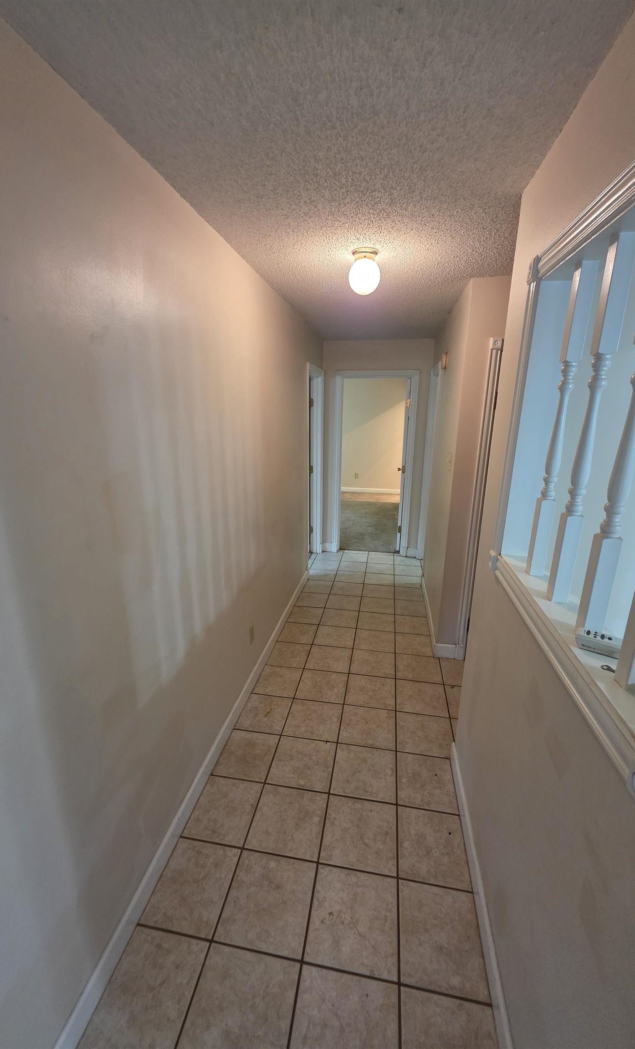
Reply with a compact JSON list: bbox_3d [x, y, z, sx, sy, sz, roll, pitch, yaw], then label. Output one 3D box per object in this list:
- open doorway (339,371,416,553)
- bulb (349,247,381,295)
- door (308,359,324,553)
[{"bbox_3d":[0.661,-0.642,4.635,0.810,2.070,0.140,3,16,10],"label":"open doorway"},{"bbox_3d":[0.232,-1.228,1.922,0.153,0.185,0.153,3,16,10],"label":"bulb"},{"bbox_3d":[-0.059,-0.550,4.310,0.110,2.070,0.800,3,16,10],"label":"door"}]

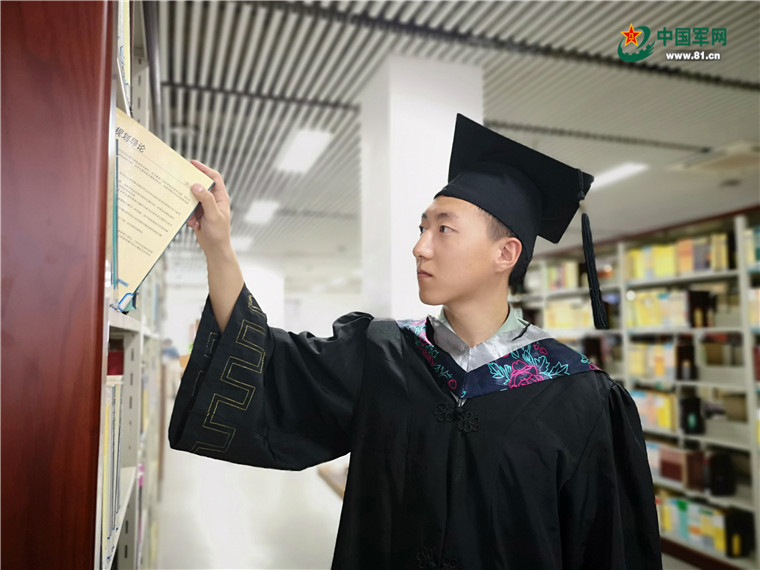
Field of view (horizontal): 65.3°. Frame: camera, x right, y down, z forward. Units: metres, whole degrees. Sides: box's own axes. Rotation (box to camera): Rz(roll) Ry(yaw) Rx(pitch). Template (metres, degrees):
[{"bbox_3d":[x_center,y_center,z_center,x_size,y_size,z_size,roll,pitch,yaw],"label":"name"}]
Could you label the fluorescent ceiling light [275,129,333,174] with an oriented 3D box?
[{"bbox_3d":[-0.682,-1.195,5.264,0.300,0.080,1.200,2,-5,-19],"label":"fluorescent ceiling light"}]

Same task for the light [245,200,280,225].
[{"bbox_3d":[-1.557,-0.974,7.754,0.300,0.080,1.200,2,-5,-19],"label":"light"}]

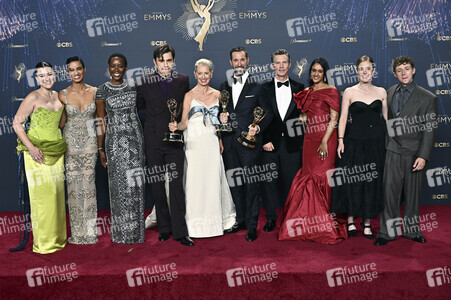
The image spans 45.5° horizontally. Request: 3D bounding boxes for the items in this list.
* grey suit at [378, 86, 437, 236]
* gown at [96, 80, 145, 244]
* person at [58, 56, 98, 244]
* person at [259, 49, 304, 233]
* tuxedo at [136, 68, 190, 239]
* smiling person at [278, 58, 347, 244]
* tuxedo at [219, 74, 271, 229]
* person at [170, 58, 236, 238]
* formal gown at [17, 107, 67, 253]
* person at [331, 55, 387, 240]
[{"bbox_3d":[1.692,0.103,4.976,0.520,1.443,0.360,2,8,23],"label":"grey suit"},{"bbox_3d":[-0.987,0.107,5.105,0.450,1.519,0.350,-2,7,-6],"label":"gown"},{"bbox_3d":[-1.399,0.010,5.104,0.410,1.769,0.340,-2,8,-8],"label":"person"},{"bbox_3d":[0.566,-0.095,5.390,0.500,1.796,0.360,0,7,6],"label":"person"},{"bbox_3d":[-0.587,0.055,5.094,0.520,1.572,0.340,-2,8,-8],"label":"tuxedo"},{"bbox_3d":[0.825,-0.011,5.107,0.580,1.693,0.500,2,8,19],"label":"smiling person"},{"bbox_3d":[0.189,0.028,5.203,0.530,1.501,0.400,1,8,16],"label":"tuxedo"},{"bbox_3d":[-0.206,-0.023,5.264,0.620,1.711,0.520,-1,7,-4],"label":"person"},{"bbox_3d":[-1.677,0.264,4.919,0.460,1.323,0.400,-3,8,-18],"label":"formal gown"},{"bbox_3d":[1.269,-0.024,5.137,0.530,1.731,0.400,0,8,10],"label":"person"}]

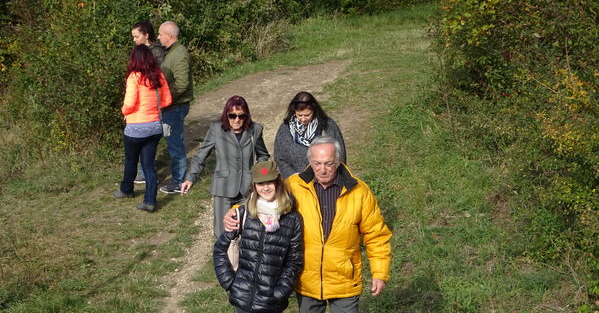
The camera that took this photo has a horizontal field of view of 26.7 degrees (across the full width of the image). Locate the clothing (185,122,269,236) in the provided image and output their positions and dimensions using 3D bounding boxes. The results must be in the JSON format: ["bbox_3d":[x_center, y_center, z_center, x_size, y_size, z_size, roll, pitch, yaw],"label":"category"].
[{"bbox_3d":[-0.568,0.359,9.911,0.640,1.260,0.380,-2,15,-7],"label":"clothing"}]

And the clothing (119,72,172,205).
[{"bbox_3d":[-1.453,-0.205,11.969,0.450,1.260,0.420,-7,17,-26],"label":"clothing"}]

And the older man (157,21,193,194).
[{"bbox_3d":[-1.222,-0.509,12.475,0.360,1.740,0.480,4,16,16],"label":"older man"}]

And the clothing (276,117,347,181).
[{"bbox_3d":[0.088,0.127,9.777,0.560,0.750,0.380,1,15,4],"label":"clothing"}]

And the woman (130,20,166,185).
[{"bbox_3d":[-1.518,-0.550,12.731,0.380,1.690,0.440,4,15,14],"label":"woman"}]

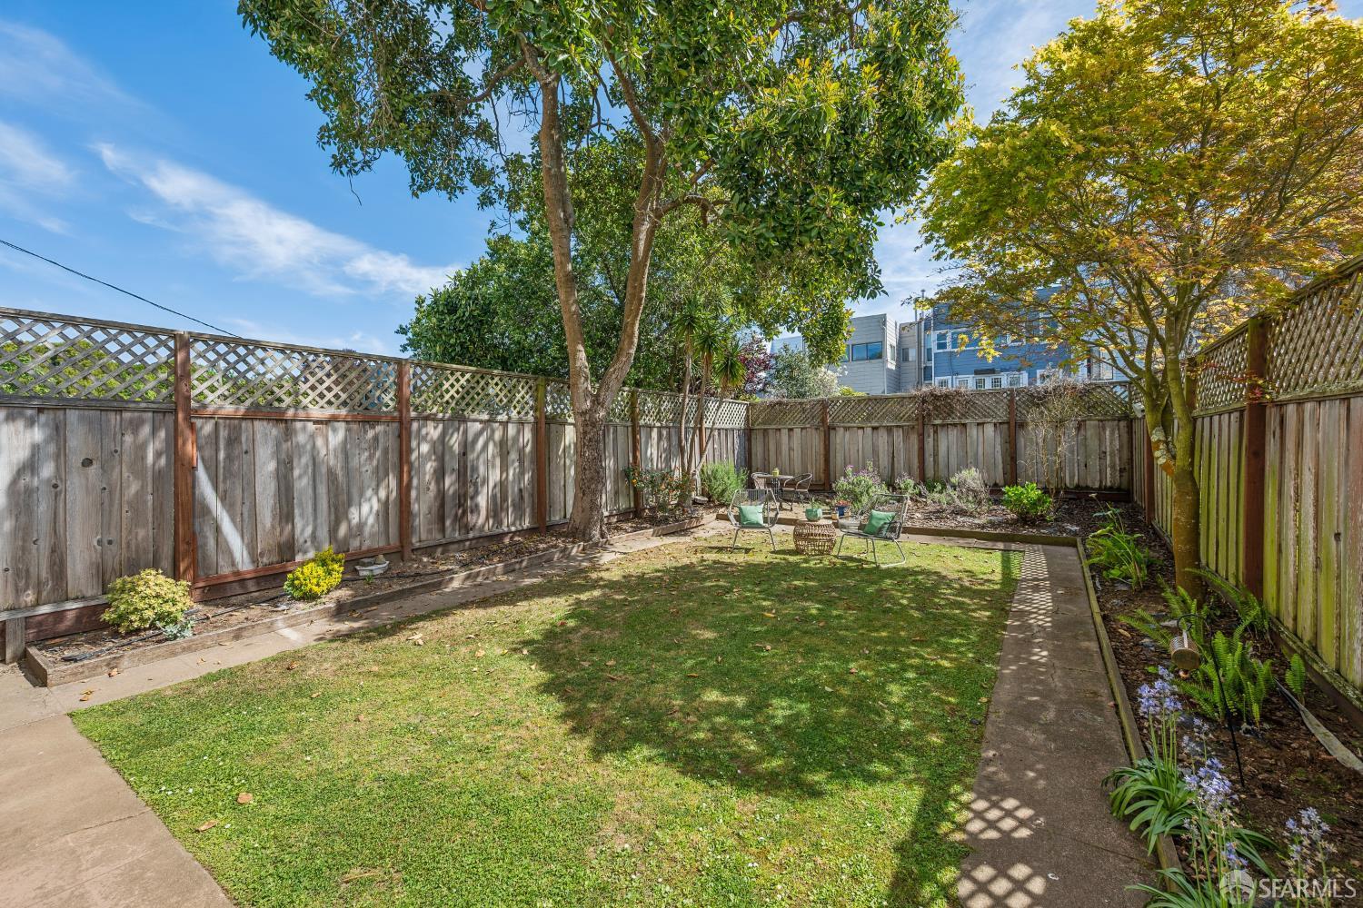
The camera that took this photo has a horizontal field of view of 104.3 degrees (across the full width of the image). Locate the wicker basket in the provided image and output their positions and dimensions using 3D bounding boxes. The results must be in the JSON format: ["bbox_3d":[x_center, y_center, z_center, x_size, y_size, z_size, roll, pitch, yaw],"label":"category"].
[{"bbox_3d":[1.753,1.079,6.976,0.560,0.410,0.560,0,1,0],"label":"wicker basket"}]

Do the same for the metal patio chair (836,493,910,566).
[{"bbox_3d":[2.351,0.881,6.493,0.680,0.800,0.690,-1,1,-30],"label":"metal patio chair"}]

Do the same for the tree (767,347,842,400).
[{"bbox_3d":[4.641,-1.473,19.958,2.800,4.900,2.800,0,1,13],"label":"tree"}]

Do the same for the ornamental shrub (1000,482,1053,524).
[{"bbox_3d":[5.485,0.768,8.400,0.730,0.640,0.700,1,1,33],"label":"ornamental shrub"}]

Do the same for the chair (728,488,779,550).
[{"bbox_3d":[0.984,0.896,7.193,0.690,0.800,0.680,0,1,5],"label":"chair"}]

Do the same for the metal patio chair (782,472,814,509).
[{"bbox_3d":[2.321,0.743,10.594,0.550,0.730,0.530,-1,1,-30],"label":"metal patio chair"}]

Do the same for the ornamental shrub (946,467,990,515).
[{"bbox_3d":[5.189,0.666,9.600,0.720,0.840,0.680,1,1,28],"label":"ornamental shrub"}]

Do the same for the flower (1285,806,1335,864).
[{"bbox_3d":[1.744,1.056,1.470,0.100,0.130,0.100,-1,1,-40],"label":"flower"}]

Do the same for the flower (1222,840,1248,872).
[{"bbox_3d":[1.534,1.115,1.470,0.055,0.075,0.055,-1,1,-44],"label":"flower"}]

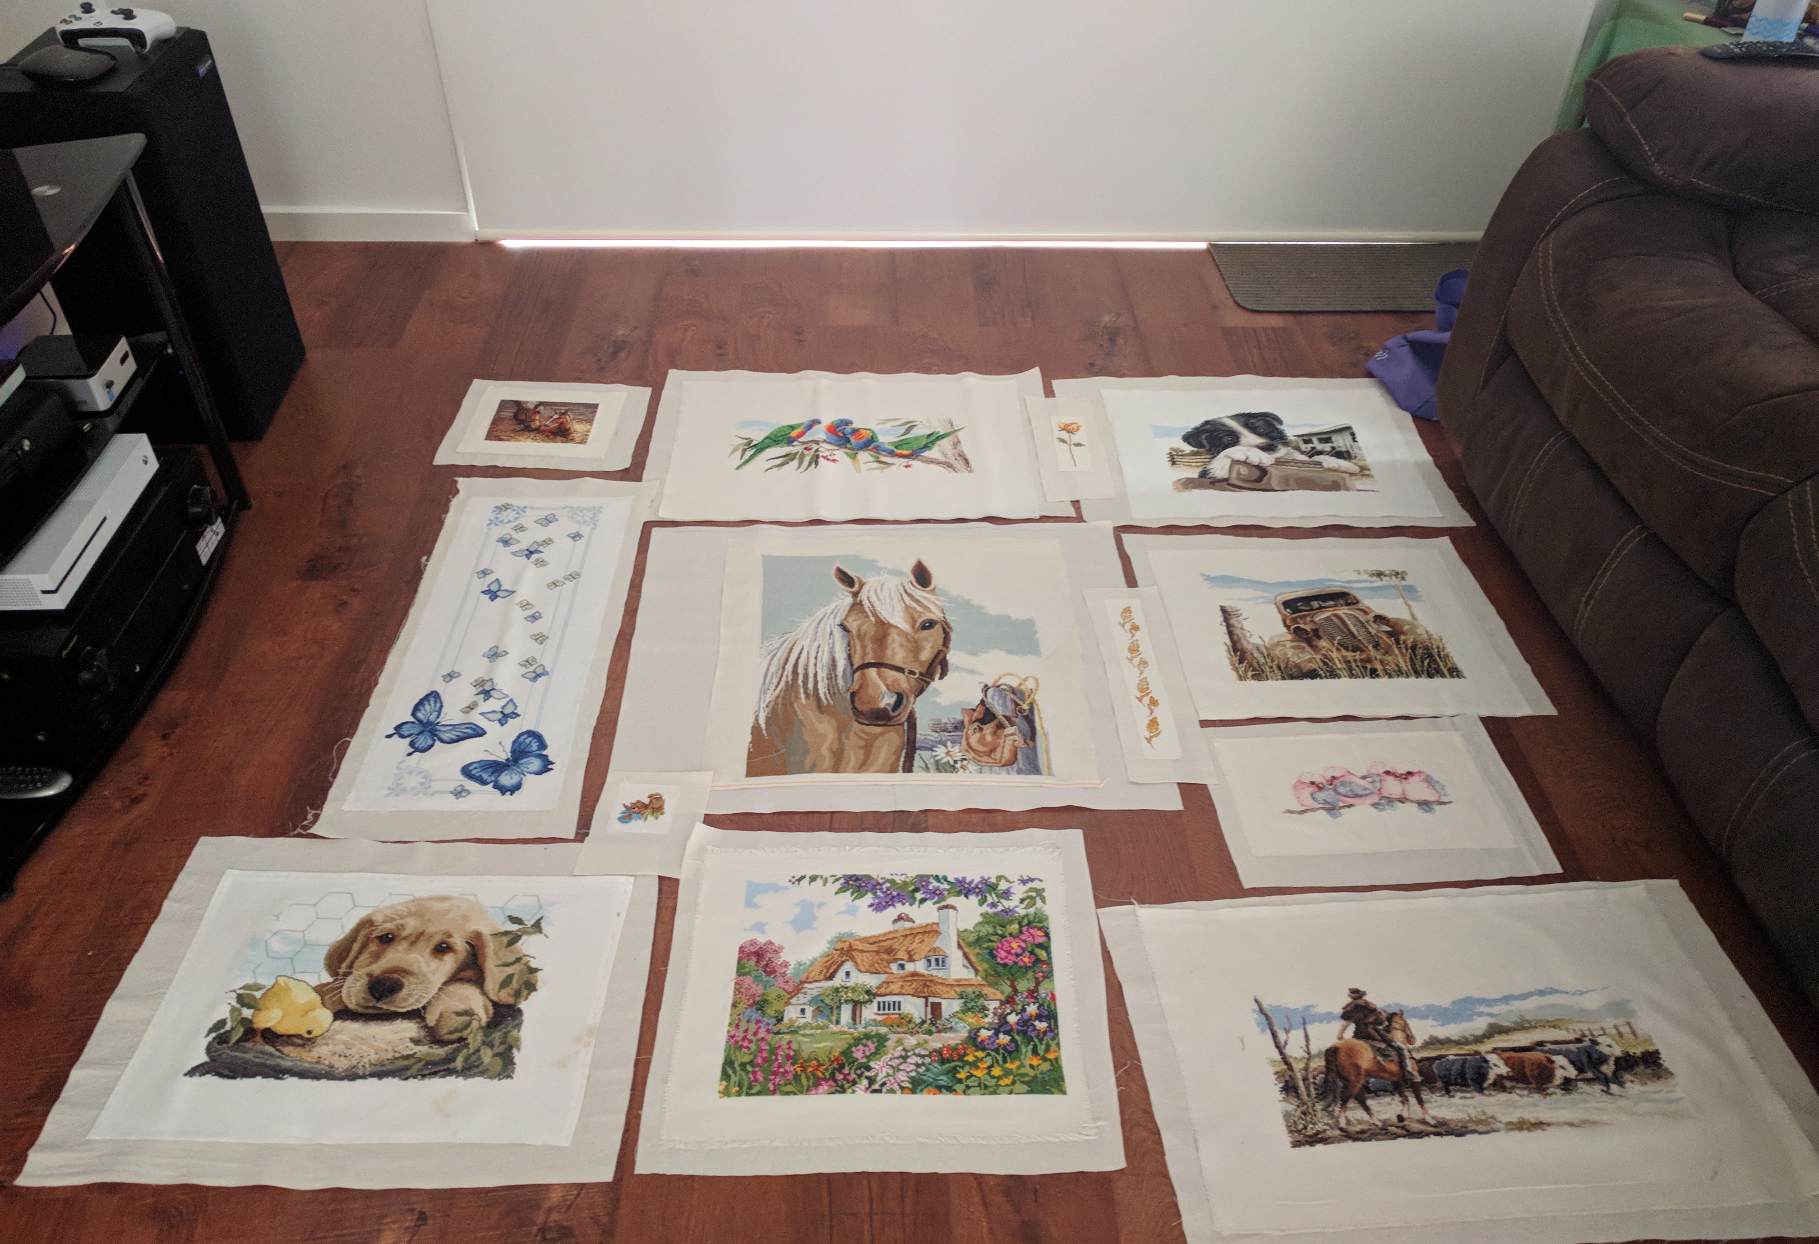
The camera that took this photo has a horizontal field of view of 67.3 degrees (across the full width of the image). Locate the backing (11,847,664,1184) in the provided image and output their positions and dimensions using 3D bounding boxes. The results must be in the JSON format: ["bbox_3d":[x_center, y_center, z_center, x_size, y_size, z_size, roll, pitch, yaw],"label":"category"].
[{"bbox_3d":[-0.584,0.405,1.498,0.573,0.010,0.432,1,41,-2],"label":"backing"}]

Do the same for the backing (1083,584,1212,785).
[{"bbox_3d":[0.331,0.075,1.915,0.114,0.010,0.393,-1,41,-4],"label":"backing"}]

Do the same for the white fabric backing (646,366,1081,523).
[{"bbox_3d":[-0.084,-0.319,2.345,0.683,0.010,0.457,-1,41,-4],"label":"white fabric backing"}]

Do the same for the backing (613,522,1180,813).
[{"bbox_3d":[-0.028,0.040,1.938,0.728,0.010,0.597,0,41,-3],"label":"backing"}]

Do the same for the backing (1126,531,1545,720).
[{"bbox_3d":[0.629,-0.008,2.024,0.509,0.010,0.415,-1,41,-4],"label":"backing"}]

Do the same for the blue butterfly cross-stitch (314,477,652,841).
[{"bbox_3d":[-0.571,0.011,1.946,0.323,0.010,0.746,1,41,-1],"label":"blue butterfly cross-stitch"}]

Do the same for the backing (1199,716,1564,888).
[{"bbox_3d":[0.597,0.223,1.760,0.395,0.010,0.265,-2,41,-5],"label":"backing"}]

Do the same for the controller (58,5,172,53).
[{"bbox_3d":[-1.204,-0.898,2.054,0.153,0.061,0.102,-5,42,-8],"label":"controller"}]

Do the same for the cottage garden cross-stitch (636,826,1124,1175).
[{"bbox_3d":[-0.027,0.399,1.530,0.488,0.010,0.448,1,41,-1],"label":"cottage garden cross-stitch"}]

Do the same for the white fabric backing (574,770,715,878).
[{"bbox_3d":[-0.329,0.244,1.692,0.134,0.010,0.172,4,41,2],"label":"white fabric backing"}]

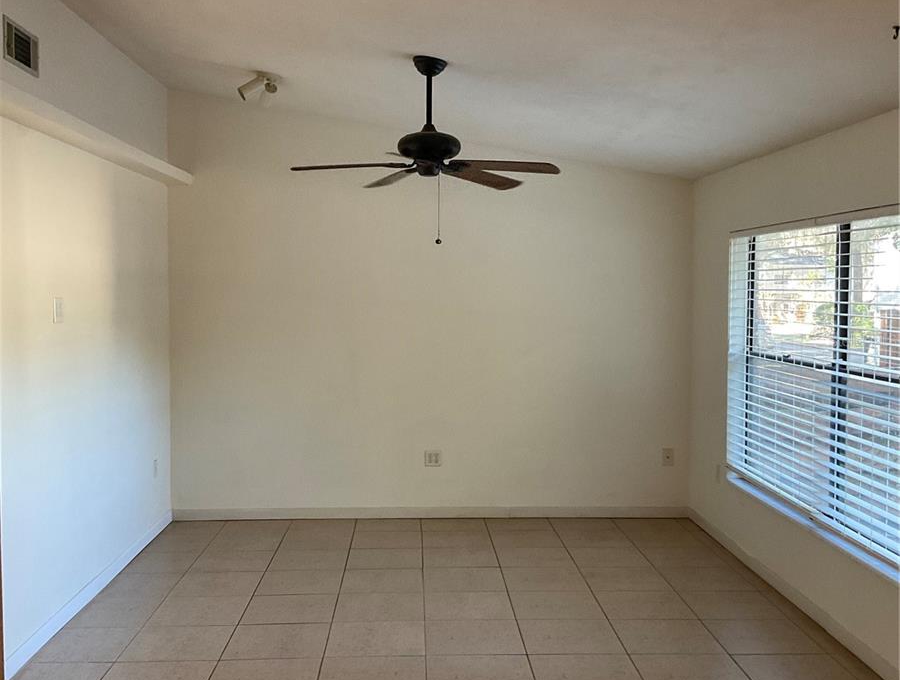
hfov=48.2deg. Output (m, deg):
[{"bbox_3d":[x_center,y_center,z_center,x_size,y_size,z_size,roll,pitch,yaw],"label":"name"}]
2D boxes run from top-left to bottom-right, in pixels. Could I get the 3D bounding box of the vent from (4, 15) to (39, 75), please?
[{"bbox_3d":[-1.839,-1.253,4.293,0.025,0.187,0.390,0,3,-2],"label":"vent"}]

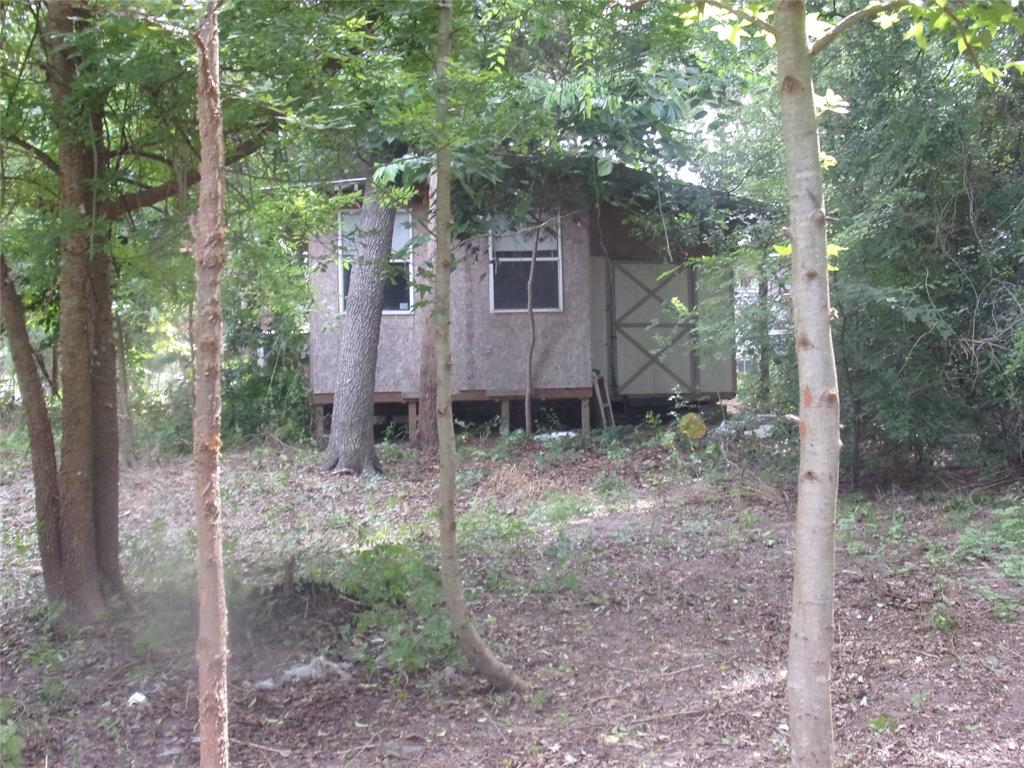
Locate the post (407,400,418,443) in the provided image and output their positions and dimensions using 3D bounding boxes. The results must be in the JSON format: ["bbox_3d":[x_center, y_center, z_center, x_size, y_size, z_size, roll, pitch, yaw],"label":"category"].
[{"bbox_3d":[-1.236,0.466,16.900,0.110,0.530,0.110,-1,1,-7],"label":"post"}]

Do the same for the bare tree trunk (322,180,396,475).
[{"bbox_3d":[-1.580,-0.585,14.100,0.720,3.060,0.620,-1,1,0],"label":"bare tree trunk"}]

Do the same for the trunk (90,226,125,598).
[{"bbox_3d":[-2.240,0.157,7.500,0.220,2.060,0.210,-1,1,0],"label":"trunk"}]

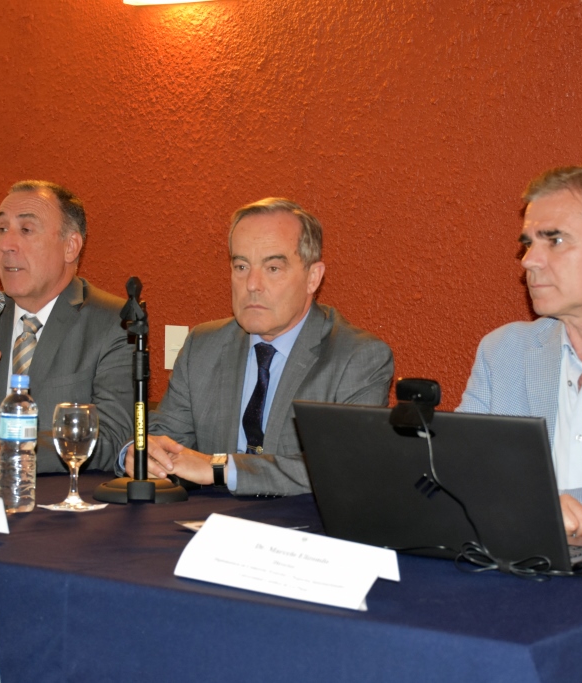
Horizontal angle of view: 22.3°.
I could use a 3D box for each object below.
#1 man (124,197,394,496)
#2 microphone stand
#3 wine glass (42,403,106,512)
[{"bbox_3d":[-0.080,0.376,2.650,0.568,1.272,0.706,2,1,31],"label":"man"},{"bbox_3d":[-0.254,0.079,2.547,0.164,0.380,0.164,2,1,-5],"label":"microphone stand"},{"bbox_3d":[-0.350,0.185,2.393,0.075,0.170,0.075,2,1,34],"label":"wine glass"}]

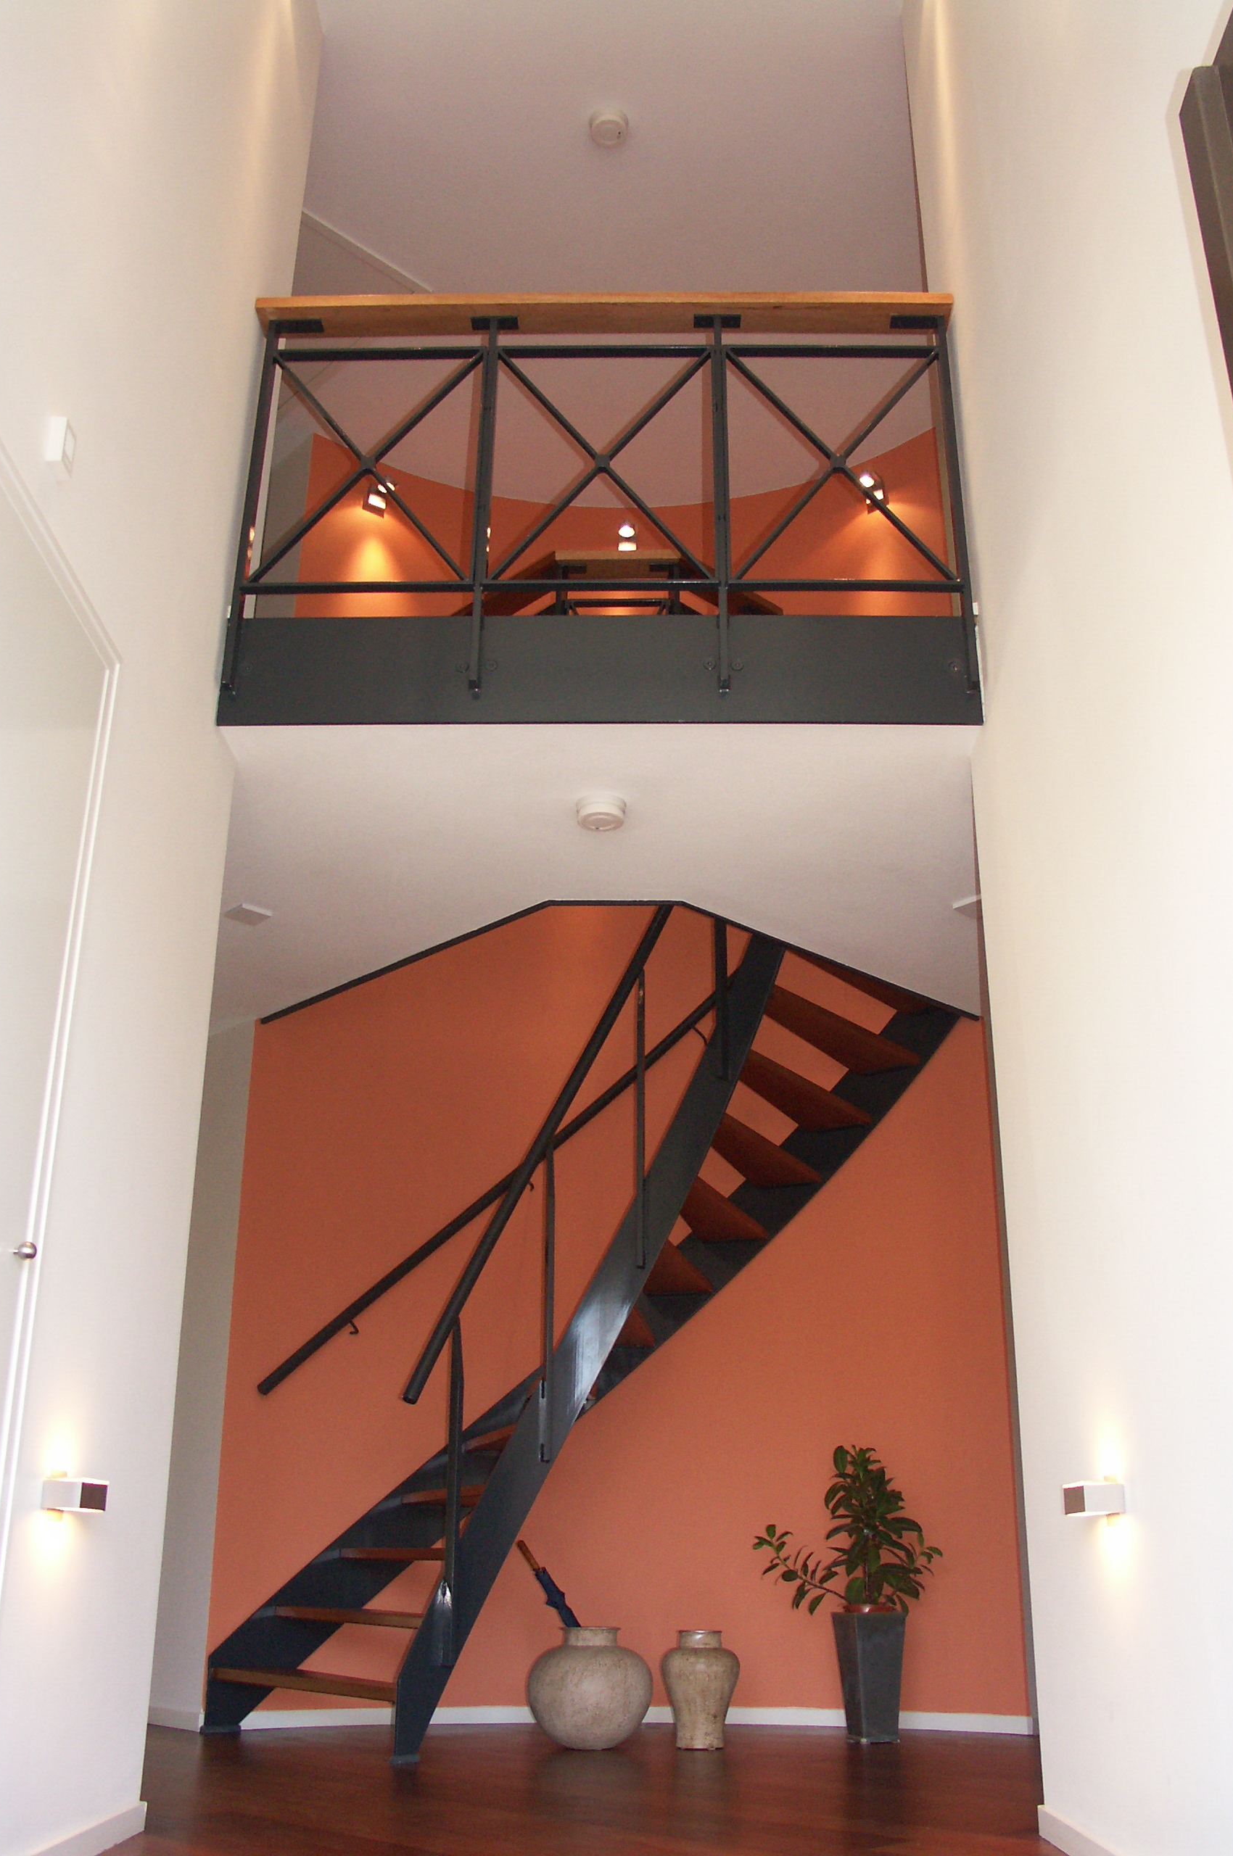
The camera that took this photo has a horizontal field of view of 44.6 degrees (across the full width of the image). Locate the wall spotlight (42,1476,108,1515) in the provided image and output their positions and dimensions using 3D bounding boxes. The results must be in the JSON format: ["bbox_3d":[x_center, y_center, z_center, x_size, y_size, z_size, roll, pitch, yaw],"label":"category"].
[{"bbox_3d":[-0.961,1.011,2.671,0.072,0.054,0.144,0,-22,0],"label":"wall spotlight"}]

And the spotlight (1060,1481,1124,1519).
[{"bbox_3d":[0.876,1.050,2.759,0.072,0.054,0.144,0,-22,0],"label":"spotlight"}]

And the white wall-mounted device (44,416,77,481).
[{"bbox_3d":[-1.015,-0.875,2.743,0.035,0.095,0.057,0,-22,0],"label":"white wall-mounted device"}]

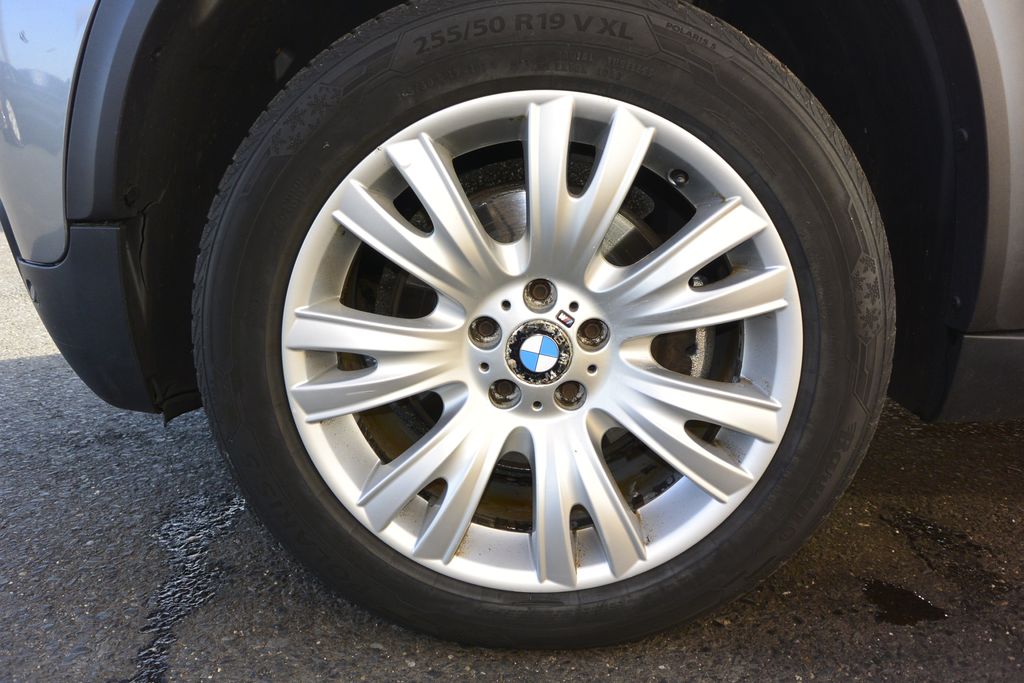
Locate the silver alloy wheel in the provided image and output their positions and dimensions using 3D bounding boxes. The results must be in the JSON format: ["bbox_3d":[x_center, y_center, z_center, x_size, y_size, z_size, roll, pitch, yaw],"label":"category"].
[{"bbox_3d":[0.030,-0.006,0.867,0.517,0.517,0.210,0,15,1],"label":"silver alloy wheel"}]

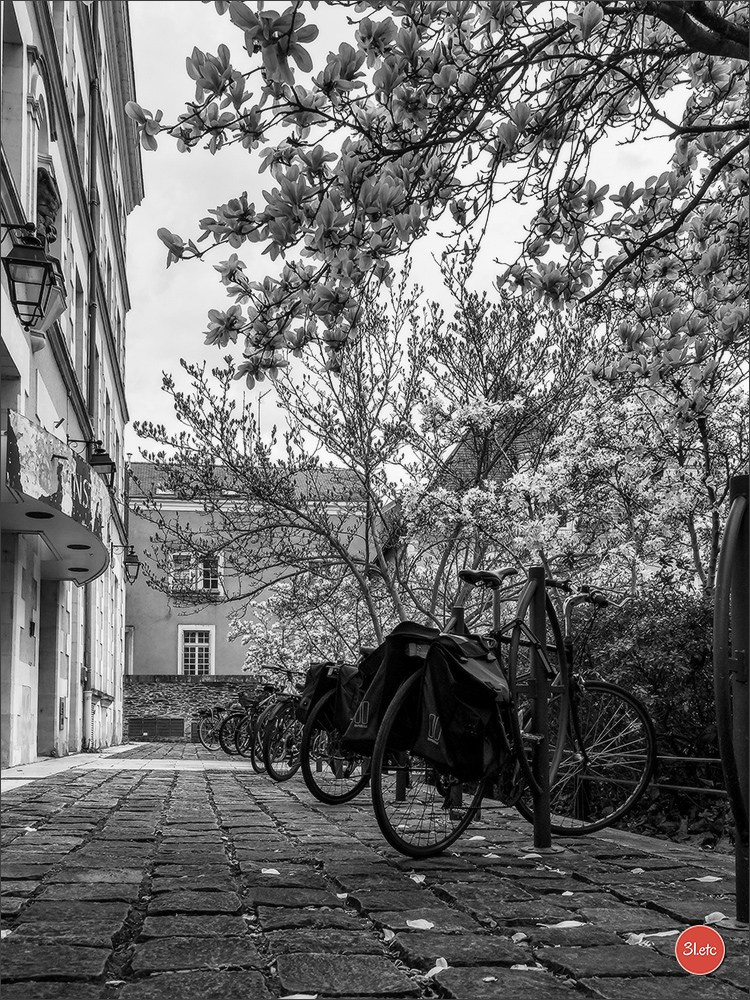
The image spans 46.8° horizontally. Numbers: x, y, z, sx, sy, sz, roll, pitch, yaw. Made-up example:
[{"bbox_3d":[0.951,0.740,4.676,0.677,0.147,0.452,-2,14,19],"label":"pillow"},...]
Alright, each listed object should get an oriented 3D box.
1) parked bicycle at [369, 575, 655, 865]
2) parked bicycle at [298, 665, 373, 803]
[{"bbox_3d":[0.579,0.851,3.570,0.600,1.120,1.740,-12,-17,43],"label":"parked bicycle"},{"bbox_3d":[0.146,1.374,5.400,0.580,1.060,1.740,-10,-15,39],"label":"parked bicycle"}]

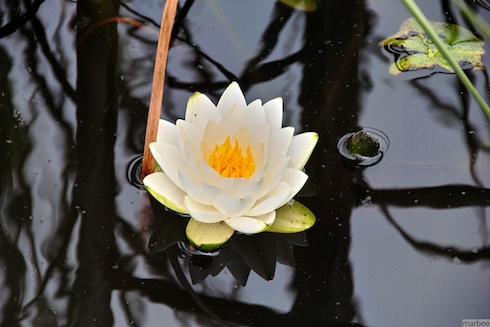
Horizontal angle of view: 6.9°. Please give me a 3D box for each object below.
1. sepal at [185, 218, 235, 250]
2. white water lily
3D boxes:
[{"bbox_3d":[-0.020,0.039,2.803,0.033,0.013,0.046,10,44,10],"label":"sepal"},{"bbox_3d":[-0.009,-0.002,2.820,0.120,0.048,0.115,0,43,0],"label":"white water lily"}]

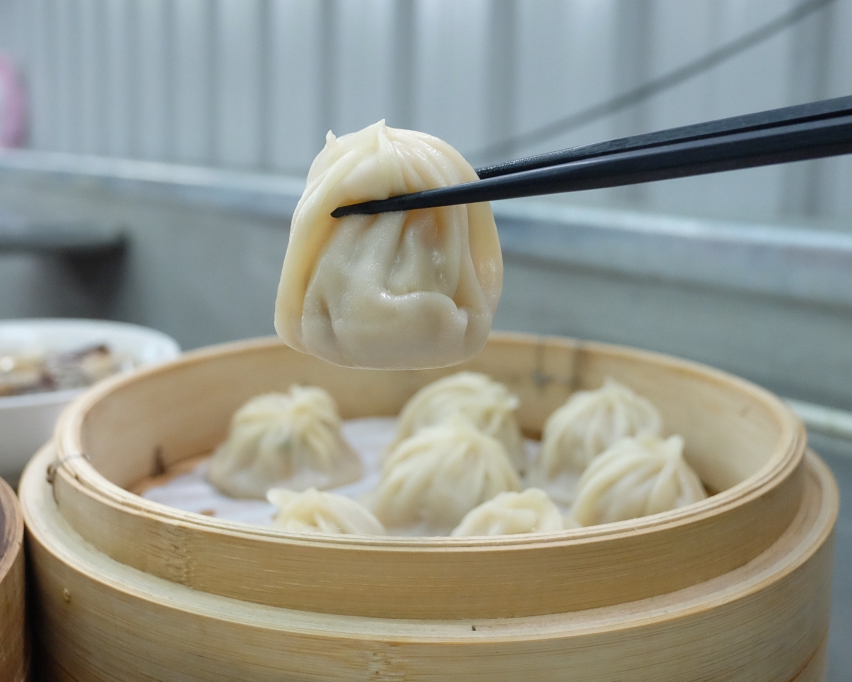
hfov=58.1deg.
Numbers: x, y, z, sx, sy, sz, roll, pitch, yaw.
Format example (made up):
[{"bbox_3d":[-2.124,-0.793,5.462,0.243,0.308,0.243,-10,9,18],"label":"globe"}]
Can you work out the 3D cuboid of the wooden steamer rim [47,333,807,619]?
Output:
[{"bbox_3d":[0.001,0.023,0.243,0.216,0.015,0.216,0,11,0],"label":"wooden steamer rim"}]

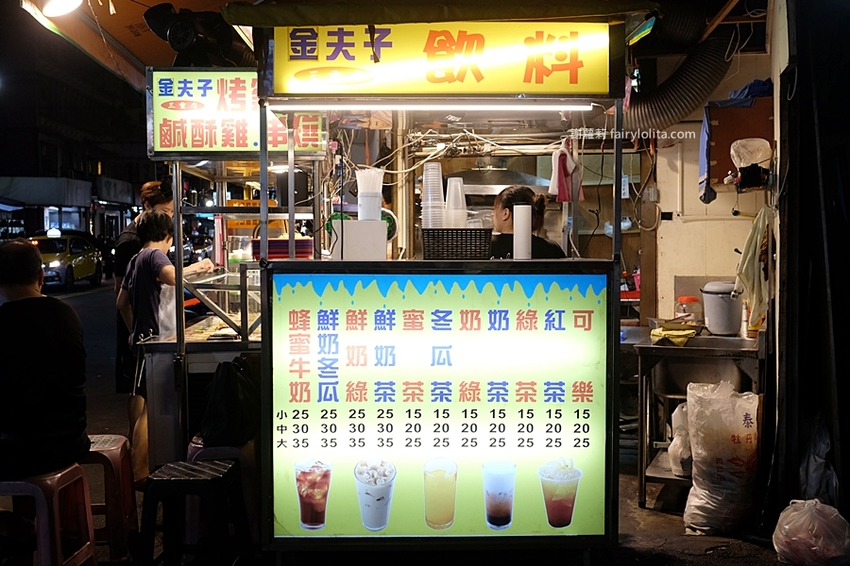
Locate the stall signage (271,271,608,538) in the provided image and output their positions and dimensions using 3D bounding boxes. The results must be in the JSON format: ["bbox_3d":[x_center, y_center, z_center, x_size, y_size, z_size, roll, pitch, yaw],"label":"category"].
[{"bbox_3d":[0.057,0.447,3.060,1.224,0.975,0.080,0,2,-2],"label":"stall signage"}]

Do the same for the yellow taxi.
[{"bbox_3d":[-11.673,-0.682,26.200,1.750,1.580,4.450,0,2,-6],"label":"yellow taxi"}]

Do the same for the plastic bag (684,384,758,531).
[{"bbox_3d":[1.408,0.821,3.910,0.330,0.690,0.260,0,2,0],"label":"plastic bag"}]

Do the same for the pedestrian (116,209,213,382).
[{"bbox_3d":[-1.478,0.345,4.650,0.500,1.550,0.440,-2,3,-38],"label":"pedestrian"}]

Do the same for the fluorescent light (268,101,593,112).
[{"bbox_3d":[0.020,-0.651,3.080,1.205,0.035,0.045,0,2,-2],"label":"fluorescent light"}]

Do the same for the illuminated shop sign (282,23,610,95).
[{"bbox_3d":[0.059,-0.810,3.027,1.214,0.259,0.100,0,2,-2],"label":"illuminated shop sign"}]

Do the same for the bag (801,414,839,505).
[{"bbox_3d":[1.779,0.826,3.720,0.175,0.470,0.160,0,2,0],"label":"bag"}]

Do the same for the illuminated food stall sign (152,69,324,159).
[{"bbox_3d":[-0.968,-0.874,4.270,0.888,0.449,0.100,0,2,-2],"label":"illuminated food stall sign"}]

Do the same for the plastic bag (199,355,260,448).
[{"bbox_3d":[-0.881,0.530,3.760,0.290,0.420,0.210,0,2,-6],"label":"plastic bag"}]

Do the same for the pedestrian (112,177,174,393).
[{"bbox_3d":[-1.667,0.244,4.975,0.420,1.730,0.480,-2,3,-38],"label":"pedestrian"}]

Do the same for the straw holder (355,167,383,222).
[{"bbox_3d":[-0.215,-0.347,3.200,0.112,0.200,0.112,0,2,-2],"label":"straw holder"}]

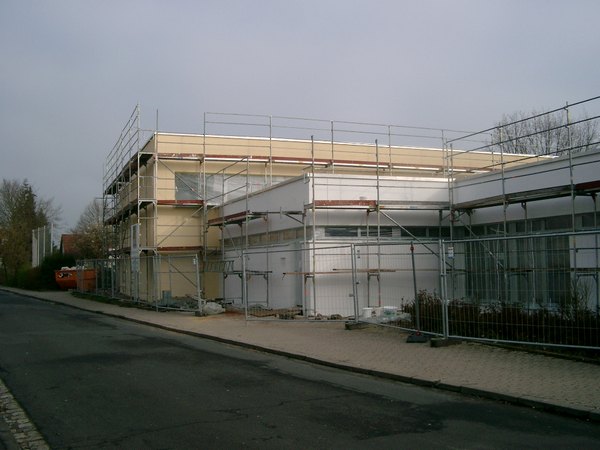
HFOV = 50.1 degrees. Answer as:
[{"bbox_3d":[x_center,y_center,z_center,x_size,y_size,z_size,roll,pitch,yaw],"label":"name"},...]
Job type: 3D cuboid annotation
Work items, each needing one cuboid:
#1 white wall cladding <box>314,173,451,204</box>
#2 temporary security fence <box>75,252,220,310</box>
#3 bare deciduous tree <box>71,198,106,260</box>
[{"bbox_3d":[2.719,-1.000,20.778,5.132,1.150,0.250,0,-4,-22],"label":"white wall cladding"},{"bbox_3d":[-8.658,2.520,30.106,0.700,2.000,21.200,1,-4,-29],"label":"temporary security fence"},{"bbox_3d":[-19.320,1.475,59.999,5.000,7.895,5.000,0,-3,-18],"label":"bare deciduous tree"}]

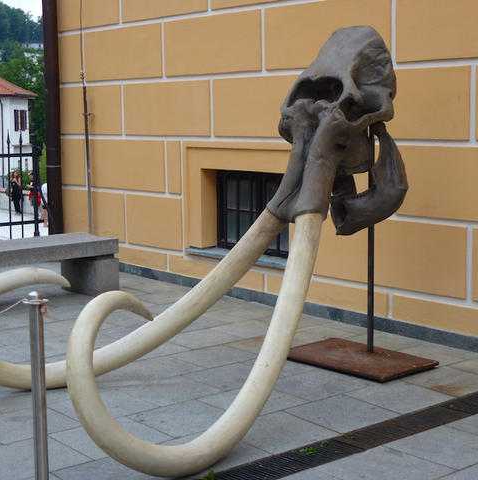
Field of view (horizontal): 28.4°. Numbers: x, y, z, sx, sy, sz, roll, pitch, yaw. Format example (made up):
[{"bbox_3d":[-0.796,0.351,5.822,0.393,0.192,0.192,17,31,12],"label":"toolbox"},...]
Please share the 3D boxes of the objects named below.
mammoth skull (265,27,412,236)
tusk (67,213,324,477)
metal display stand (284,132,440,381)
[{"bbox_3d":[0.593,-0.647,5.604,0.842,1.239,0.796,-7,9,-36],"label":"mammoth skull"},{"bbox_3d":[-0.045,0.441,4.590,0.492,1.043,1.953,5,10,39],"label":"tusk"},{"bbox_3d":[0.716,0.029,5.790,0.520,1.469,0.880,-7,10,-38],"label":"metal display stand"}]

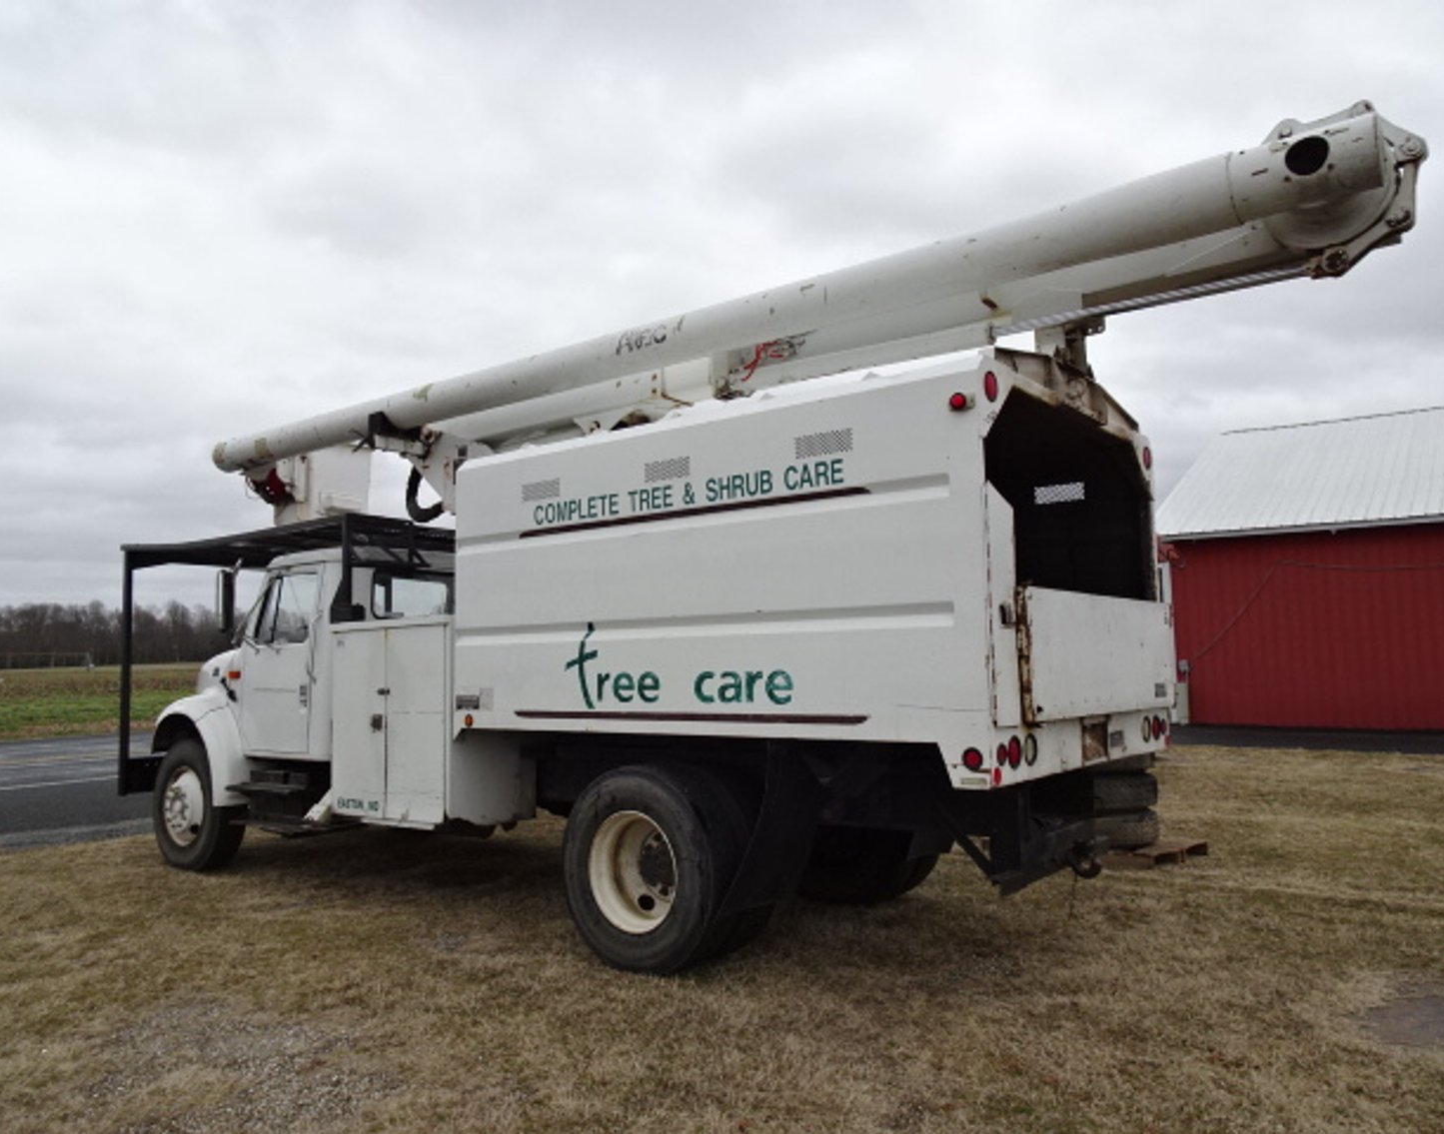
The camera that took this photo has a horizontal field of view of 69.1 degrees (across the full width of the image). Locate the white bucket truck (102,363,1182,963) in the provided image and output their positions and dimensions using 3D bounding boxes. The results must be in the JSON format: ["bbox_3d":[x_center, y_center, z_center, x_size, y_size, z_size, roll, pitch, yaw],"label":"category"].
[{"bbox_3d":[-1.238,0.800,7.554,7.950,2.870,2.500,-5,-7,37],"label":"white bucket truck"}]

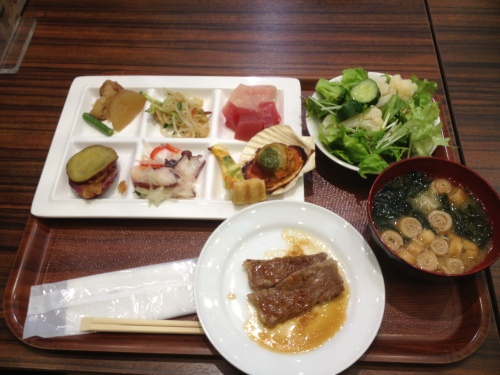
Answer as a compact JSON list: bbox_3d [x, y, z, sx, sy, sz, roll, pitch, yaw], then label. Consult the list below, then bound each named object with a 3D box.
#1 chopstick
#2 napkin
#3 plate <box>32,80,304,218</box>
[{"bbox_3d":[-0.062,0.133,0.478,0.200,0.005,0.011,0,58,3],"label":"chopstick"},{"bbox_3d":[-0.115,0.106,0.498,0.210,0.012,0.062,-9,58,-3],"label":"napkin"},{"bbox_3d":[-0.083,-0.045,0.584,0.285,0.025,0.198,1,58,3],"label":"plate"}]

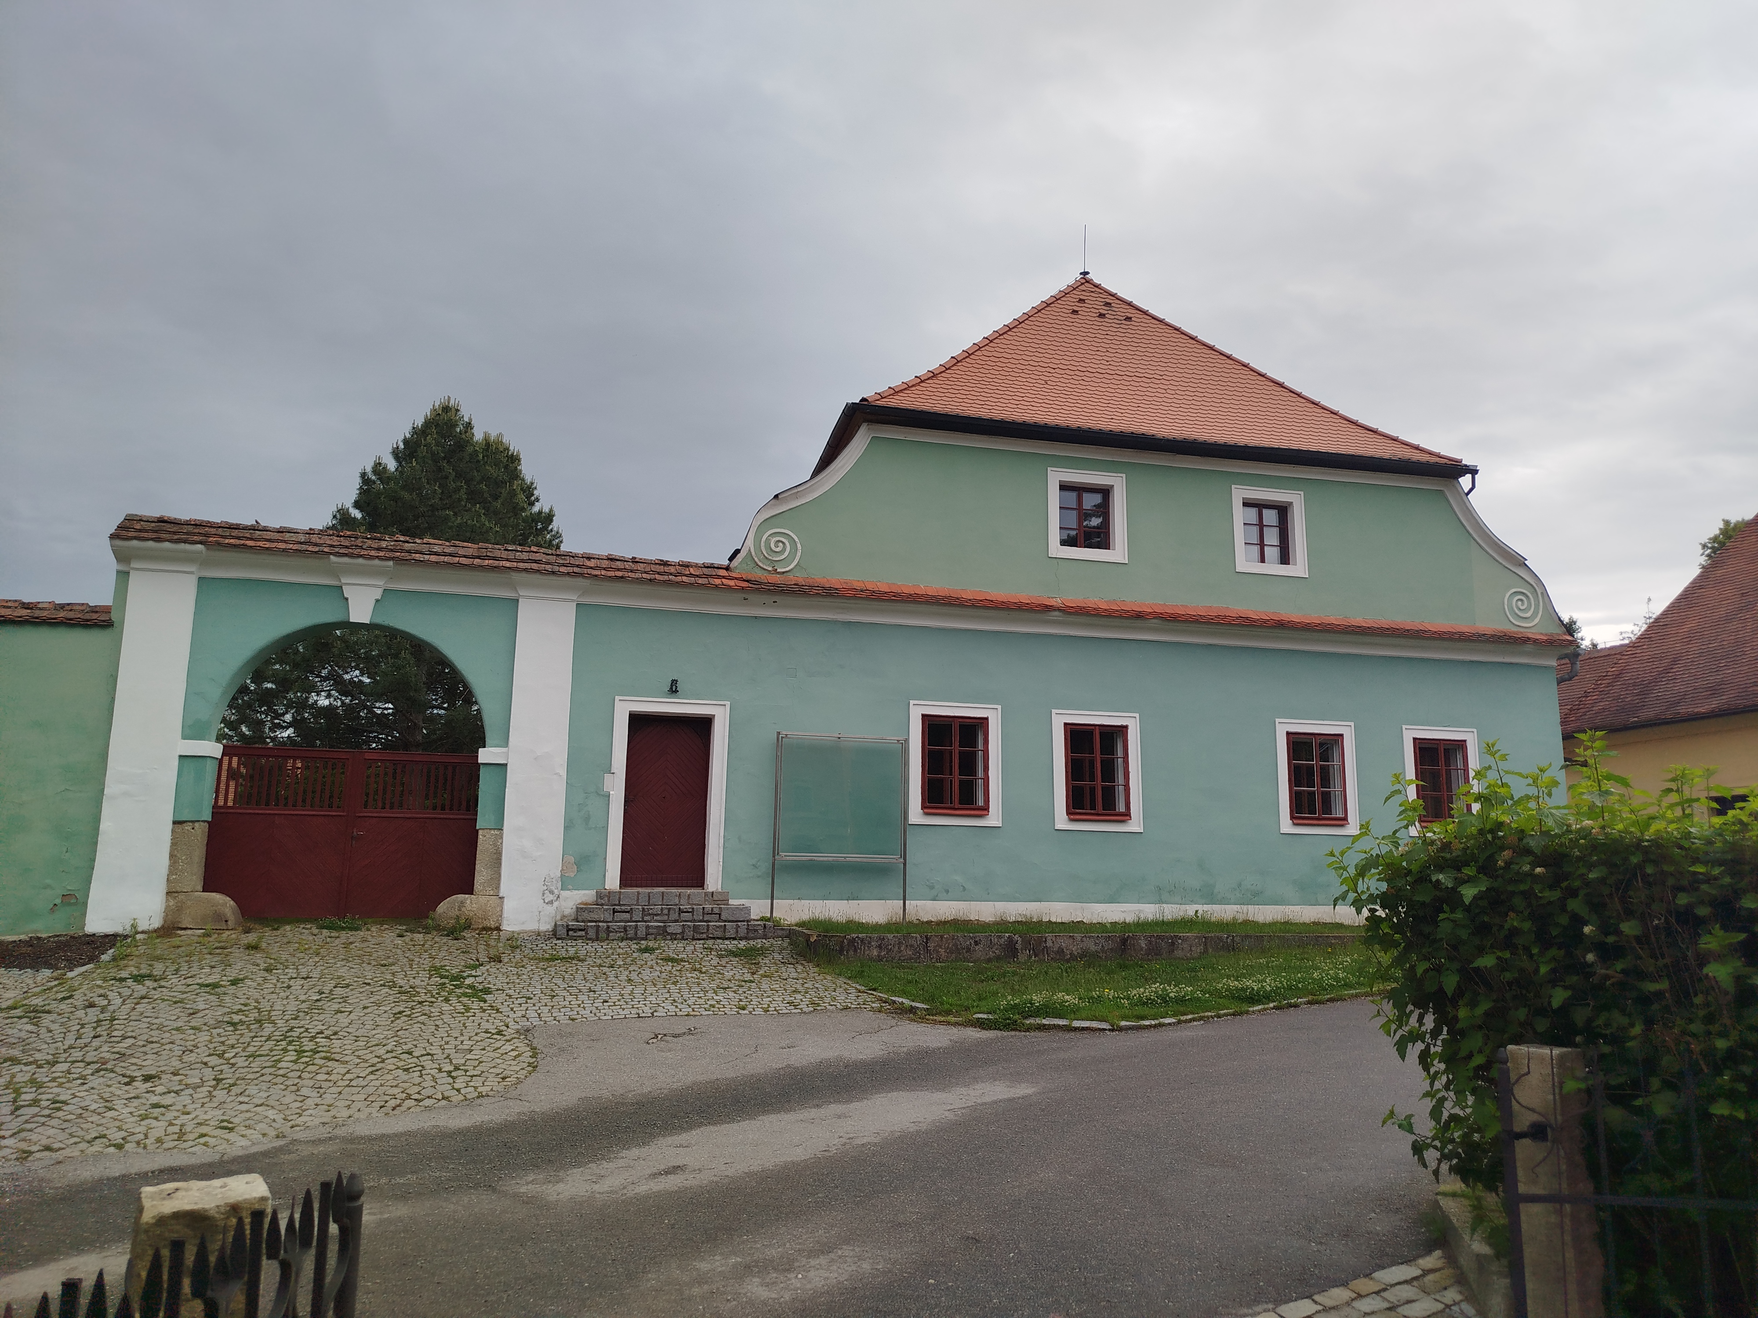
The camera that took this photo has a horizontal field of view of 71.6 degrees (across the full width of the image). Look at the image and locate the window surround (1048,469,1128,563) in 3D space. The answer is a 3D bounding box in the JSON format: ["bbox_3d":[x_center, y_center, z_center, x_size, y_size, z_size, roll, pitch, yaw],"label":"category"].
[{"bbox_3d":[3.210,-2.198,18.702,1.282,1.414,0.120,3,-10,-13],"label":"window surround"}]

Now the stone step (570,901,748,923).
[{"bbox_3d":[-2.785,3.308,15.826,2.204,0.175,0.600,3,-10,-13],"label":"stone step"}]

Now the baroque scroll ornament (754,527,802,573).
[{"bbox_3d":[-1.453,-1.544,17.448,0.693,0.648,0.060,3,-10,-13],"label":"baroque scroll ornament"}]

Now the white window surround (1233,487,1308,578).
[{"bbox_3d":[6.241,-2.025,19.414,1.260,1.407,0.120,3,-10,-13],"label":"white window surround"}]

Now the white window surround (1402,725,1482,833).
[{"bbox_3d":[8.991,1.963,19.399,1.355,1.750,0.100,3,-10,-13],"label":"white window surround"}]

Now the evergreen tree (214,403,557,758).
[{"bbox_3d":[-10.537,-0.282,27.742,8.800,11.876,8.800,3,-10,-13],"label":"evergreen tree"}]

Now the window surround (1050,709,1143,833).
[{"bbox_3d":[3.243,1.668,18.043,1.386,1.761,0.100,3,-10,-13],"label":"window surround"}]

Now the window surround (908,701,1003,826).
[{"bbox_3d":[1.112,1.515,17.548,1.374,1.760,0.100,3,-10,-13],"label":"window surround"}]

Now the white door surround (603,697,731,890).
[{"bbox_3d":[-2.845,1.824,16.526,1.537,2.573,0.140,3,-10,-13],"label":"white door surround"}]

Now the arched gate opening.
[{"bbox_3d":[-6.877,1.444,15.886,3.328,3.808,0.550,3,-10,-13],"label":"arched gate opening"}]

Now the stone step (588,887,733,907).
[{"bbox_3d":[-2.850,3.159,16.096,1.725,0.166,0.380,3,-10,-13],"label":"stone step"}]

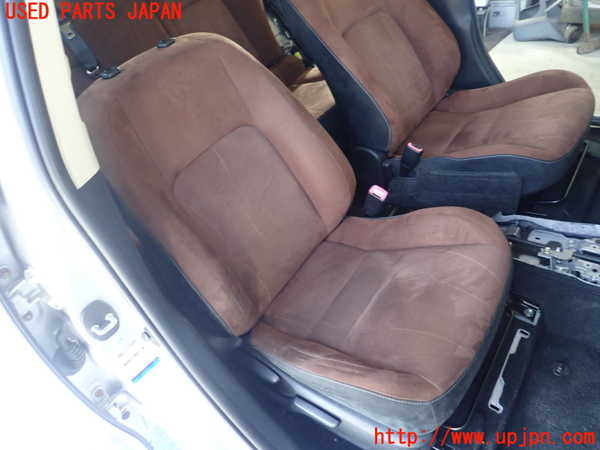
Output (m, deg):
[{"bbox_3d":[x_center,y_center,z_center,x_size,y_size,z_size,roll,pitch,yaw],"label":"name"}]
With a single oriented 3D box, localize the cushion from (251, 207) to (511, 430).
[{"bbox_3d":[0.162,0.144,0.973,0.520,0.135,0.490,12,47,39],"label":"cushion"}]

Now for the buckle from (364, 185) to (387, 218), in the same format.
[{"bbox_3d":[0.206,-0.057,1.188,0.044,0.090,0.028,32,56,17],"label":"buckle"}]

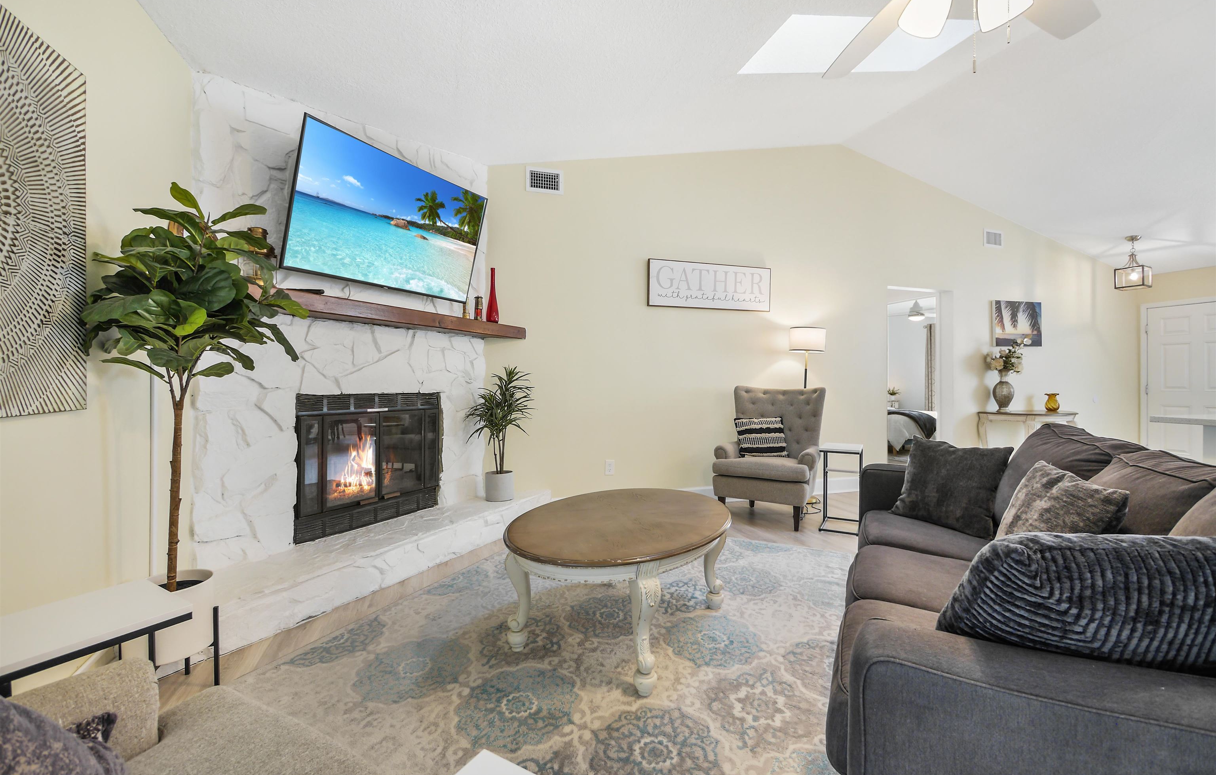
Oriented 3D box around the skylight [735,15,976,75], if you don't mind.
[{"bbox_3d":[1.585,-2.173,3.084,1.460,0.080,0.530,-12,4,-18],"label":"skylight"}]

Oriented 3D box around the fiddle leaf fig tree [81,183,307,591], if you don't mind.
[{"bbox_3d":[-1.425,-0.004,1.710,0.560,1.408,0.580,0,0,-18],"label":"fiddle leaf fig tree"}]

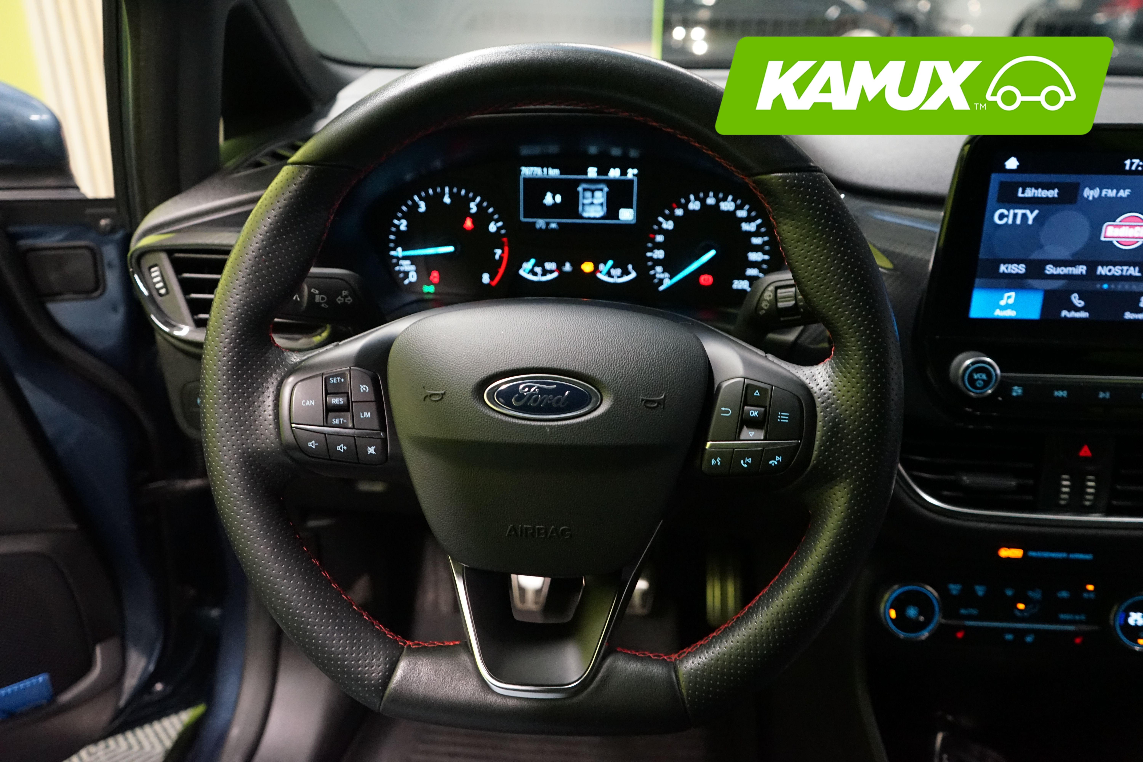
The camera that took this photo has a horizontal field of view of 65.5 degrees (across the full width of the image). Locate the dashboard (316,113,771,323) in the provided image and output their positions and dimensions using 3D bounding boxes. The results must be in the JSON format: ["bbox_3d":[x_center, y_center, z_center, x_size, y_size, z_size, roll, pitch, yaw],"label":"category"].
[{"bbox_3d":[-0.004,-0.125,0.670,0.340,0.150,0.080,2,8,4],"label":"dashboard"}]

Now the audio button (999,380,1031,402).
[{"bbox_3d":[0.292,0.007,0.584,0.021,0.014,0.005,1,18,2],"label":"audio button"}]

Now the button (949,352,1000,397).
[{"bbox_3d":[0.262,-0.004,0.577,0.027,0.027,0.017,1,18,2],"label":"button"}]

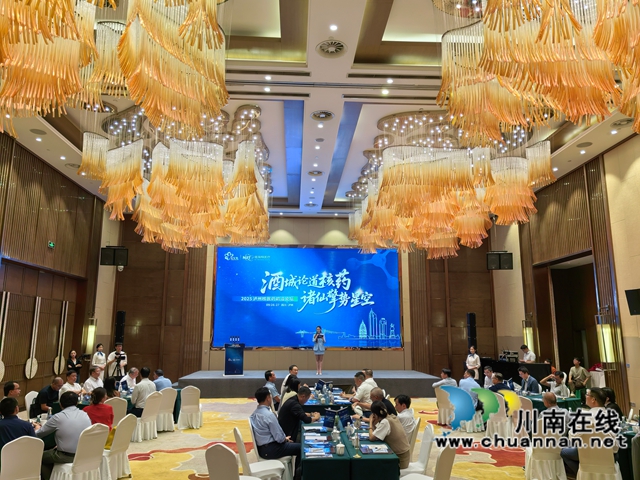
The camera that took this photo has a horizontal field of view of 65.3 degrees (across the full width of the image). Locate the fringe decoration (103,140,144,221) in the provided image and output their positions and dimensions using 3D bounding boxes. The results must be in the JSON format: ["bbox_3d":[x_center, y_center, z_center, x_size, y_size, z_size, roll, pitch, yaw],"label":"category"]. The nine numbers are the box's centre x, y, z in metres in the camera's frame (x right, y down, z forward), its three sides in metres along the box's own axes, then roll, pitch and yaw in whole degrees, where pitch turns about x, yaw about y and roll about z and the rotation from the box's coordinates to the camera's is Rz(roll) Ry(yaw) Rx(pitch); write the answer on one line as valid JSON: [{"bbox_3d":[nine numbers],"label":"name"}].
[{"bbox_3d":[-4.576,-1.400,11.627,0.900,1.819,0.800,1,-10,-3],"label":"fringe decoration"}]

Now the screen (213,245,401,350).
[{"bbox_3d":[-0.460,2.338,20.684,7.750,4.100,0.120,1,-11,-3],"label":"screen"}]

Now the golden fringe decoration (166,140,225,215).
[{"bbox_3d":[-3.102,-1.554,12.874,1.320,1.680,0.900,1,-11,-3],"label":"golden fringe decoration"}]

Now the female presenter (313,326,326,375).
[{"bbox_3d":[-0.018,3.941,17.804,0.480,1.700,0.360,1,-10,-3],"label":"female presenter"}]

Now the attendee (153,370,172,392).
[{"bbox_3d":[-3.542,3.530,11.078,0.540,1.280,0.780,8,-13,-36],"label":"attendee"}]

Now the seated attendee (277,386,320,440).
[{"bbox_3d":[-0.337,3.020,8.182,0.820,1.220,0.560,2,-11,-11],"label":"seated attendee"}]

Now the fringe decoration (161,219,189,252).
[{"bbox_3d":[-4.375,-0.108,15.010,0.850,1.031,0.600,1,-11,-3],"label":"fringe decoration"}]

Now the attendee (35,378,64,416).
[{"bbox_3d":[-5.091,3.245,9.424,0.820,1.220,0.550,-4,-11,19],"label":"attendee"}]

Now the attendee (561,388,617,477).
[{"bbox_3d":[3.971,2.837,7.321,0.540,1.280,0.800,7,-12,-32],"label":"attendee"}]

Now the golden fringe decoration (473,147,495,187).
[{"bbox_3d":[3.906,-1.736,11.927,0.484,0.893,0.500,1,-10,-3],"label":"golden fringe decoration"}]

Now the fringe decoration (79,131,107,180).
[{"bbox_3d":[-5.002,-1.849,11.025,0.610,1.044,0.550,1,-10,-3],"label":"fringe decoration"}]

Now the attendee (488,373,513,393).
[{"bbox_3d":[3.888,3.497,10.758,0.520,1.230,0.760,9,-14,-40],"label":"attendee"}]

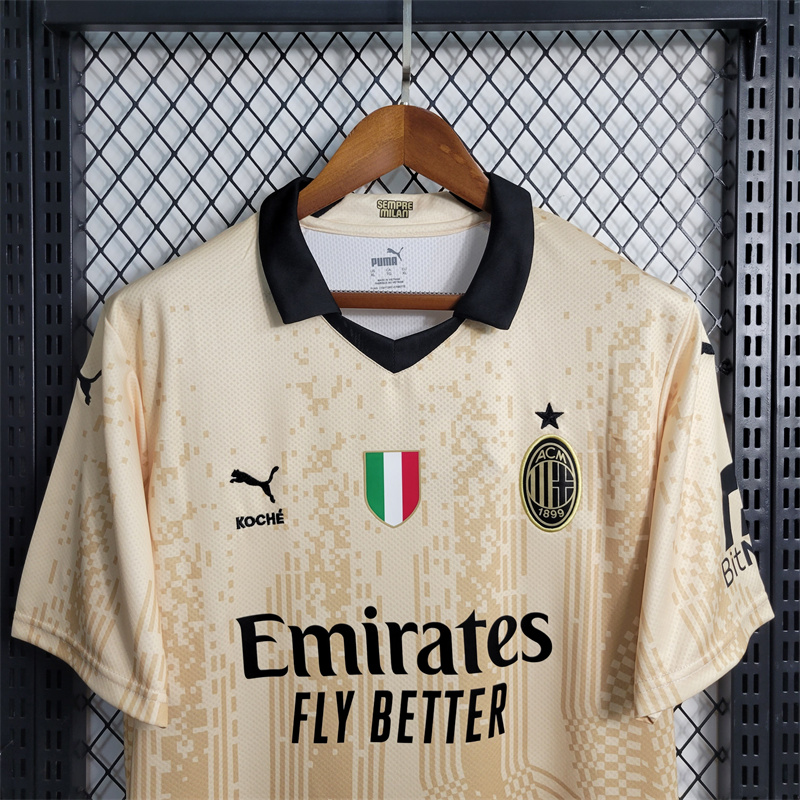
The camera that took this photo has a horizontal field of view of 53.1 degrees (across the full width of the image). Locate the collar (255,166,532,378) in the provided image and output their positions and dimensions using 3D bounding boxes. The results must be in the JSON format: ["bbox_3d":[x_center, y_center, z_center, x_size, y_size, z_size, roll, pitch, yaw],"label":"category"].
[{"bbox_3d":[-0.003,-0.119,0.760,0.257,0.190,0.110,0,2,0],"label":"collar"}]

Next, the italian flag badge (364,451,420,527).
[{"bbox_3d":[-0.007,0.078,0.710,0.051,0.068,0.004,-1,-5,0],"label":"italian flag badge"}]

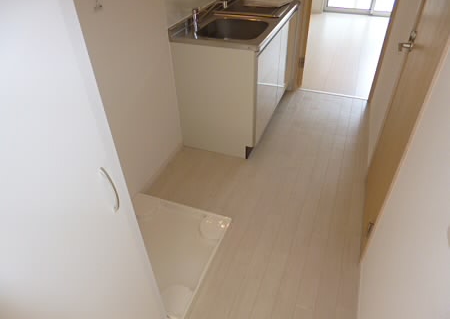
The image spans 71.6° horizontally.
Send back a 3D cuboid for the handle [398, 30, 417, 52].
[{"bbox_3d":[0.910,-0.580,1.550,0.058,0.093,0.115,12,41,18],"label":"handle"}]

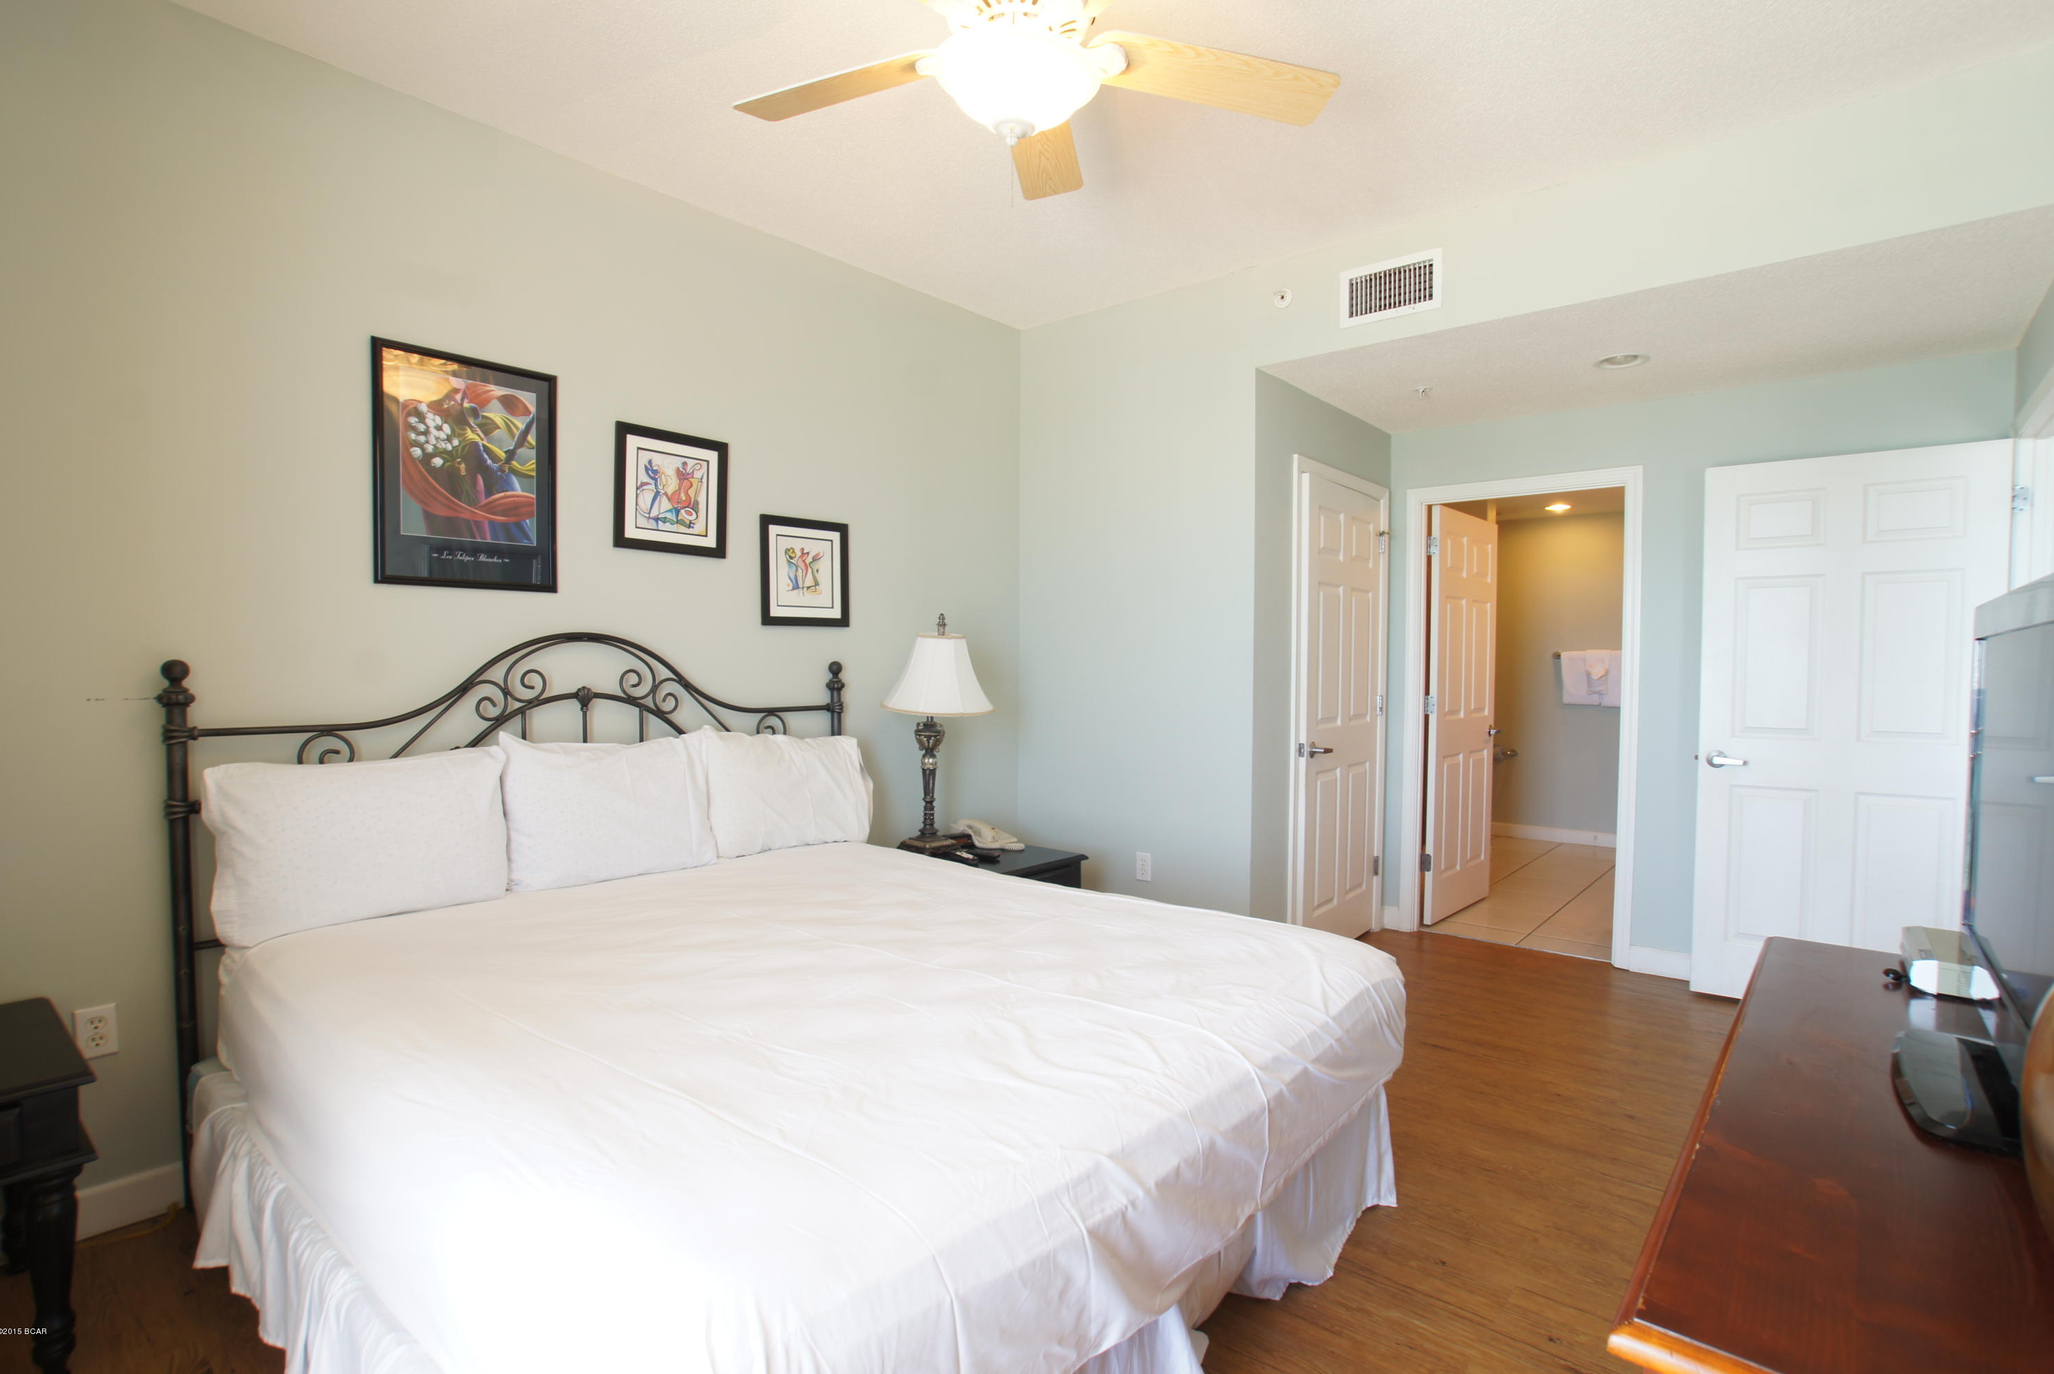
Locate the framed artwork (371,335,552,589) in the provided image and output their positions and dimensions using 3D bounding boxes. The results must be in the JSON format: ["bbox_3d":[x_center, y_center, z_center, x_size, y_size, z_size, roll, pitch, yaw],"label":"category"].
[{"bbox_3d":[-1.538,-0.596,2.554,0.030,0.643,0.457,2,3,43],"label":"framed artwork"}]

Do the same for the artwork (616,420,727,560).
[{"bbox_3d":[-1.141,-0.631,2.985,0.025,0.392,0.380,2,3,43],"label":"artwork"}]

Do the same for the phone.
[{"bbox_3d":[-0.154,0.573,3.559,0.250,0.085,0.180,0,2,7],"label":"phone"}]

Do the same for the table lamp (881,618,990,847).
[{"bbox_3d":[-0.357,0.170,3.520,0.418,0.891,0.418,0,2,0],"label":"table lamp"}]

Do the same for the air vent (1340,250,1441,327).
[{"bbox_3d":[1.249,-1.366,3.157,0.337,0.198,0.020,2,3,38],"label":"air vent"}]

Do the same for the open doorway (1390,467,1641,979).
[{"bbox_3d":[2.213,0.128,4.168,0.935,2.118,0.140,2,3,38],"label":"open doorway"}]

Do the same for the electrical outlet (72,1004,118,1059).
[{"bbox_3d":[-2.068,0.773,2.042,0.010,0.116,0.067,2,3,43],"label":"electrical outlet"}]

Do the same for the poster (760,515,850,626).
[{"bbox_3d":[-0.797,-0.416,3.364,0.025,0.391,0.377,2,3,43],"label":"poster"}]

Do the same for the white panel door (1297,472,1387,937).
[{"bbox_3d":[1.402,0.147,4.092,0.040,2.043,0.815,2,3,41],"label":"white panel door"}]

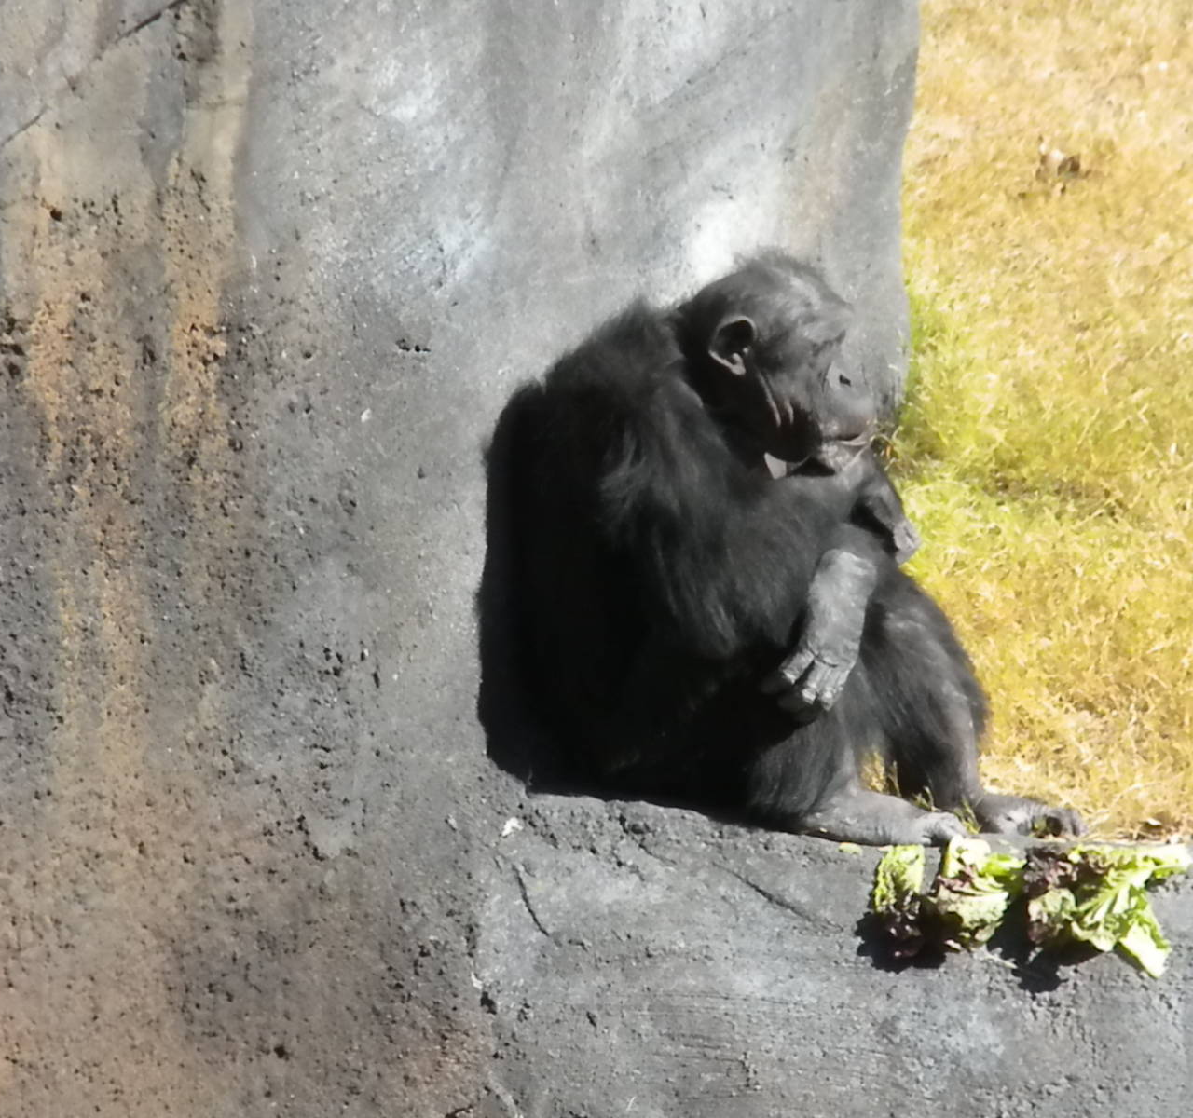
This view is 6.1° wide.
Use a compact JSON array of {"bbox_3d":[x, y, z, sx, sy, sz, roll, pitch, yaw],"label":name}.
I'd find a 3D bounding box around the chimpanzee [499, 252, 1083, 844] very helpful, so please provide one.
[{"bbox_3d":[0.231,-0.013,13.500,0.690,0.700,0.480,1,11,3],"label":"chimpanzee"}]

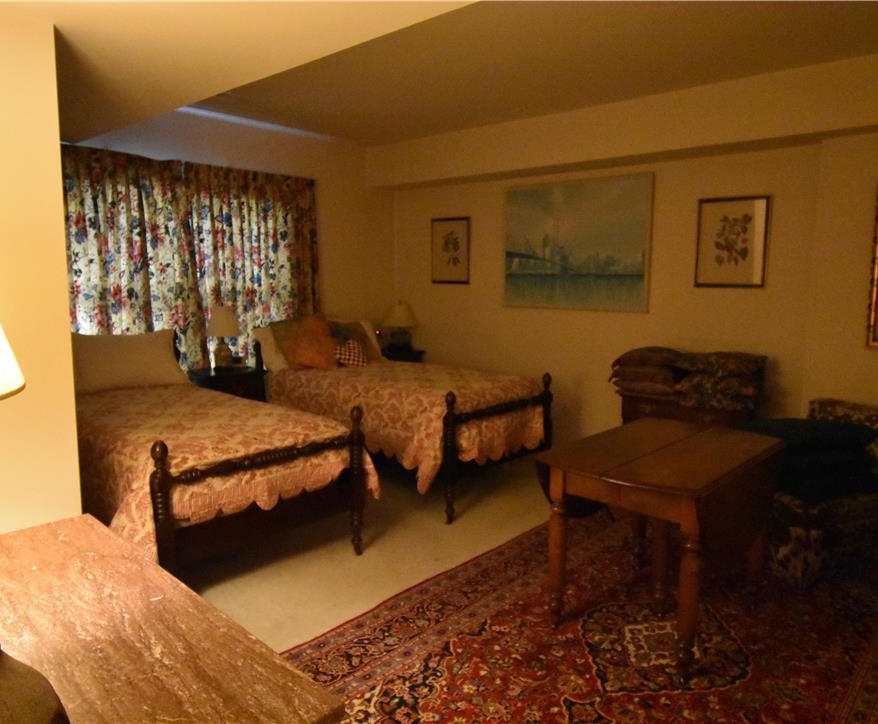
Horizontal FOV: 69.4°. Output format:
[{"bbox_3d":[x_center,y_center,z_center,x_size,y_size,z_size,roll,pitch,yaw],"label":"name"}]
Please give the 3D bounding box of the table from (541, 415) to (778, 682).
[{"bbox_3d":[0.981,0.727,2.787,0.679,0.718,1.055,7,10,41],"label":"table"}]

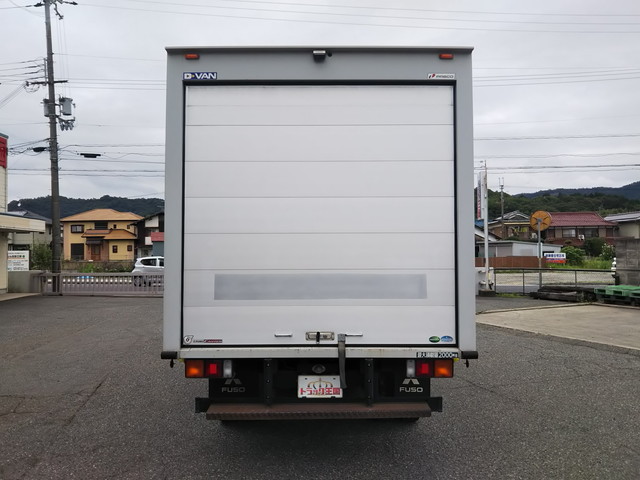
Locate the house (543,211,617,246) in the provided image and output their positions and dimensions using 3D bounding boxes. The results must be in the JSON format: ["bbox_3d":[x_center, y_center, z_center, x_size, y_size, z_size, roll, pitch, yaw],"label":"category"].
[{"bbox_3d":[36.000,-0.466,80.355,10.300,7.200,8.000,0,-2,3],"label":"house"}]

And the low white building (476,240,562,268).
[{"bbox_3d":[22.700,1.830,62.773,8.800,3.100,5.600,1,-2,-25],"label":"low white building"}]

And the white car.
[{"bbox_3d":[-7.450,1.701,28.561,3.900,1.530,1.650,0,-2,0],"label":"white car"}]

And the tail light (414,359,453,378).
[{"bbox_3d":[0.819,0.930,4.000,0.275,0.135,0.070,0,-2,0],"label":"tail light"}]

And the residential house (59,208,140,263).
[{"bbox_3d":[-30.100,-0.694,81.062,11.100,7.700,8.600,0,-2,3],"label":"residential house"}]

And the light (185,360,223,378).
[{"bbox_3d":[-0.837,0.934,4.000,0.275,0.135,0.070,0,-2,0],"label":"light"}]

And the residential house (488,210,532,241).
[{"bbox_3d":[28.400,-0.429,81.554,6.600,7.200,7.600,0,-2,2],"label":"residential house"}]

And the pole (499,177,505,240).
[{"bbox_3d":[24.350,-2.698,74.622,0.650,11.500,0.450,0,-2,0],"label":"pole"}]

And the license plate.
[{"bbox_3d":[0.007,1.072,4.040,0.330,0.165,0.015,0,-2,0],"label":"license plate"}]

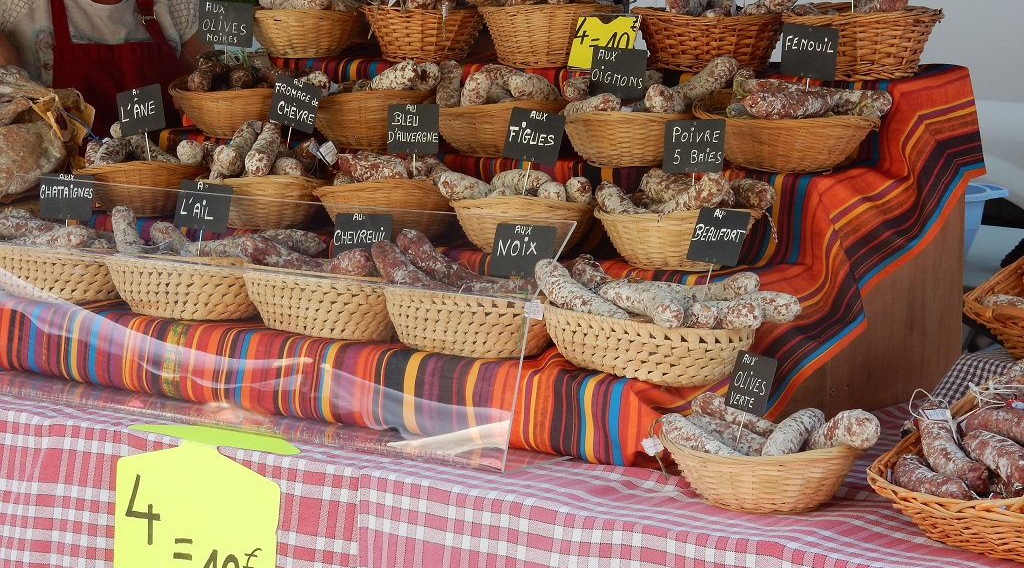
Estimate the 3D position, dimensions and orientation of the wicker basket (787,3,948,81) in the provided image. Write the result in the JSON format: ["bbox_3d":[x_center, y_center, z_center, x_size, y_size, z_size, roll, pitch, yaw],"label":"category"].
[{"bbox_3d":[0.520,-0.360,4.359,0.258,0.108,0.194,5,8,40],"label":"wicker basket"}]

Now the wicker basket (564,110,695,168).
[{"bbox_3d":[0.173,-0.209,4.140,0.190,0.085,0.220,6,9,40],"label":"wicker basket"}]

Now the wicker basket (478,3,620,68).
[{"bbox_3d":[0.060,-0.379,4.460,0.205,0.098,0.230,6,9,40],"label":"wicker basket"}]

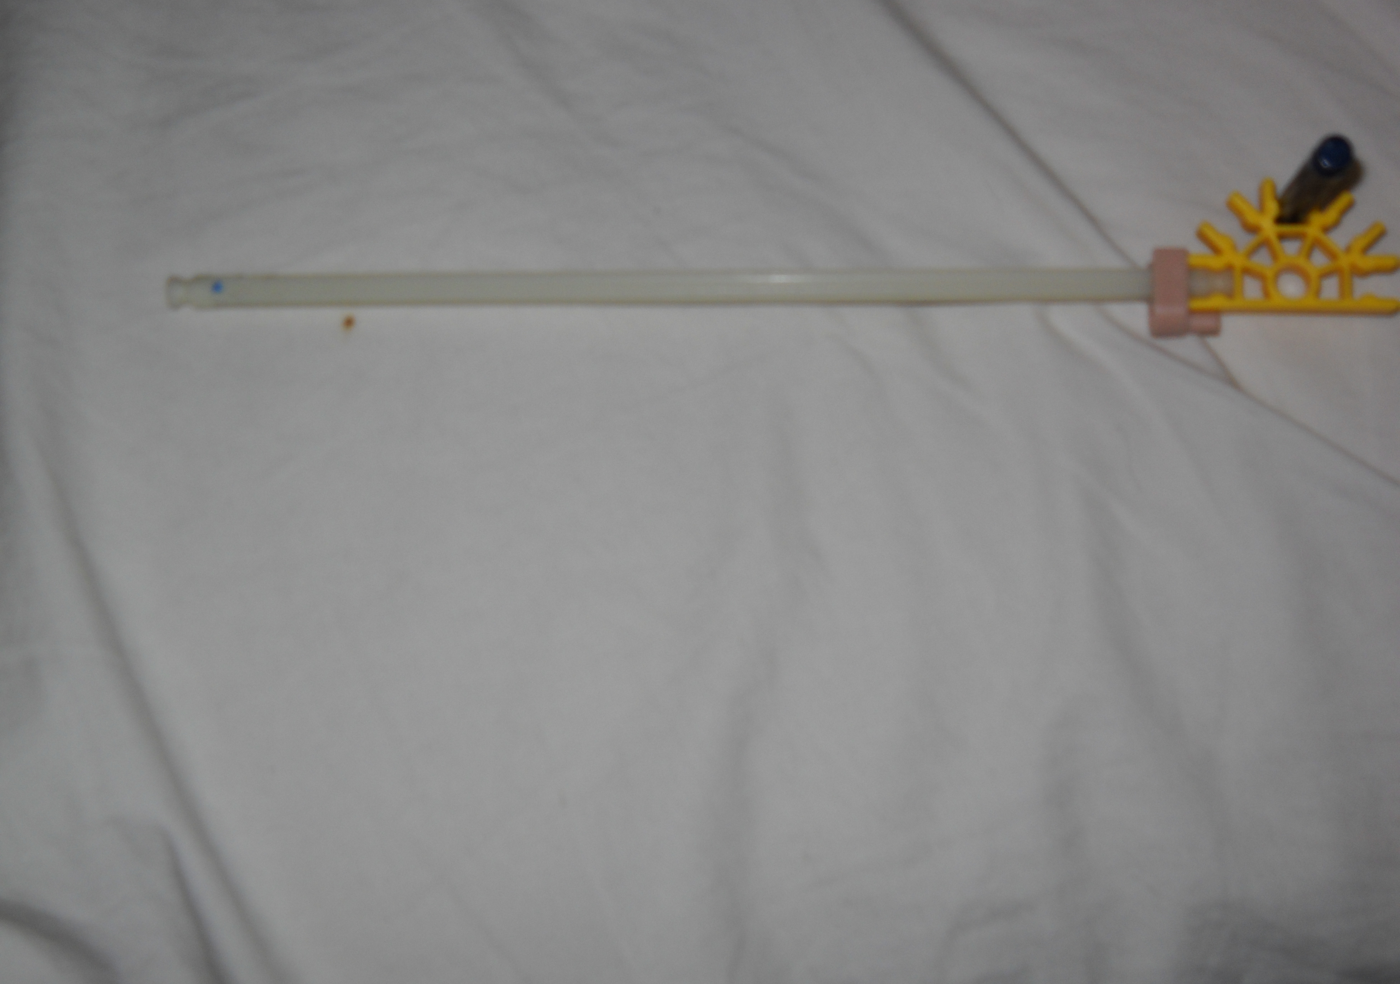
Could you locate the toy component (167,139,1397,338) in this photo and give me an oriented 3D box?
[{"bbox_3d":[0.011,-0.042,0.414,0.220,0.056,0.028,0,88,5],"label":"toy component"}]

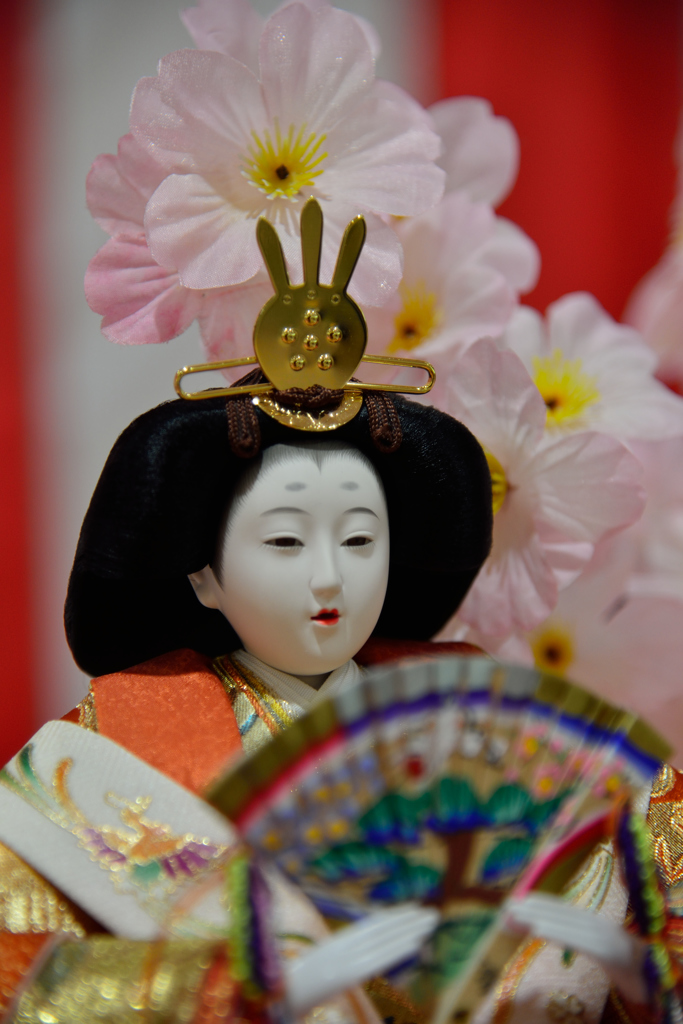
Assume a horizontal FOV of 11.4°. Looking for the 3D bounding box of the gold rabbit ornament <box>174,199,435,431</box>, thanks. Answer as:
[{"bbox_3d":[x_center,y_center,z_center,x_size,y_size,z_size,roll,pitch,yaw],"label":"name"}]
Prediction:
[{"bbox_3d":[-0.007,-0.038,0.655,0.051,0.044,0.012,-1,2,-13],"label":"gold rabbit ornament"}]

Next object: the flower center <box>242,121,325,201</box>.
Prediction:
[{"bbox_3d":[-0.012,-0.072,0.700,0.017,0.017,0.009,0,-13,-1],"label":"flower center"}]

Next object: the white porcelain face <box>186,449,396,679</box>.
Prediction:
[{"bbox_3d":[-0.010,0.010,0.660,0.035,0.044,0.028,-1,2,-18],"label":"white porcelain face"}]

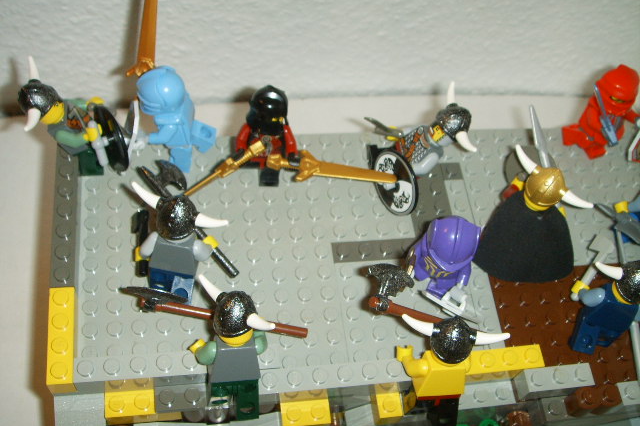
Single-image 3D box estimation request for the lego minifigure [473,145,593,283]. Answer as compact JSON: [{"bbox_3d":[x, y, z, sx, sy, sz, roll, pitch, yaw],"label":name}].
[{"bbox_3d":[0.075,0.005,0.253,0.035,0.044,0.027,26,60,6],"label":"lego minifigure"}]

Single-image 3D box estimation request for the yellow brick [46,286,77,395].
[{"bbox_3d":[-0.080,0.040,0.225,0.008,0.011,0.032,-3,61,-11],"label":"yellow brick"}]

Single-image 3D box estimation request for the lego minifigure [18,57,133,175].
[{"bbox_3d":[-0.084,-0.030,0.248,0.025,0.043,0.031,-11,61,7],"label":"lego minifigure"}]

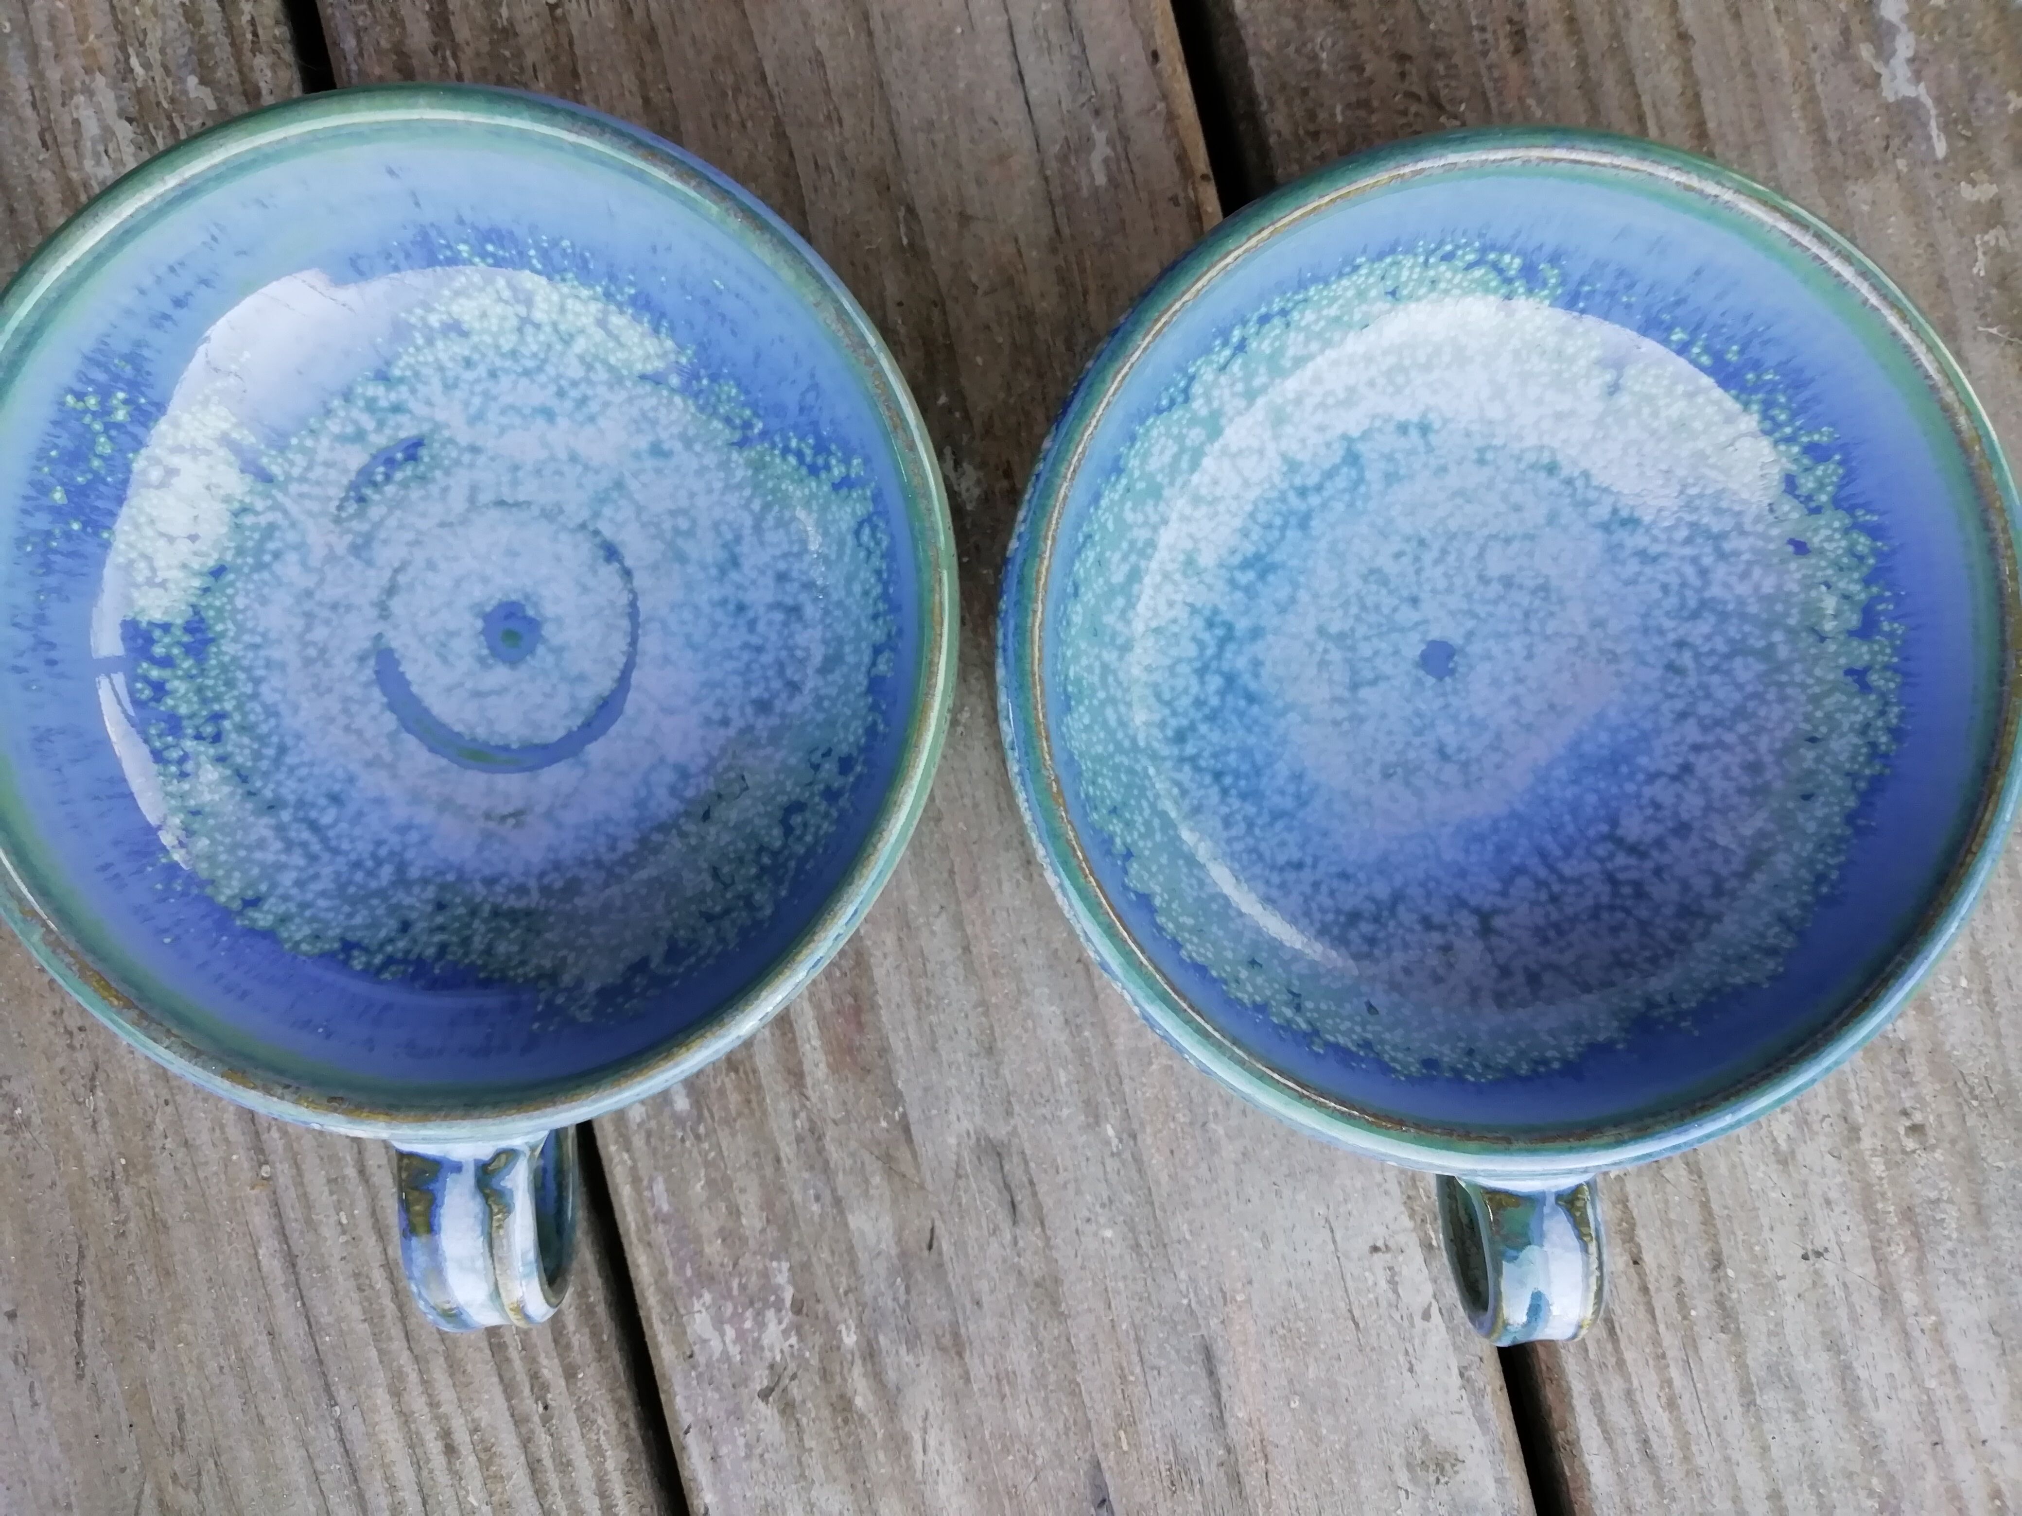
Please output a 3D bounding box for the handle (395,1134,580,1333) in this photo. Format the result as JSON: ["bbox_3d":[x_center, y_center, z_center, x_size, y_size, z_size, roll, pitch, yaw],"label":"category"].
[{"bbox_3d":[-0.078,0.068,0.228,0.022,0.035,0.036,0,90,-1],"label":"handle"}]

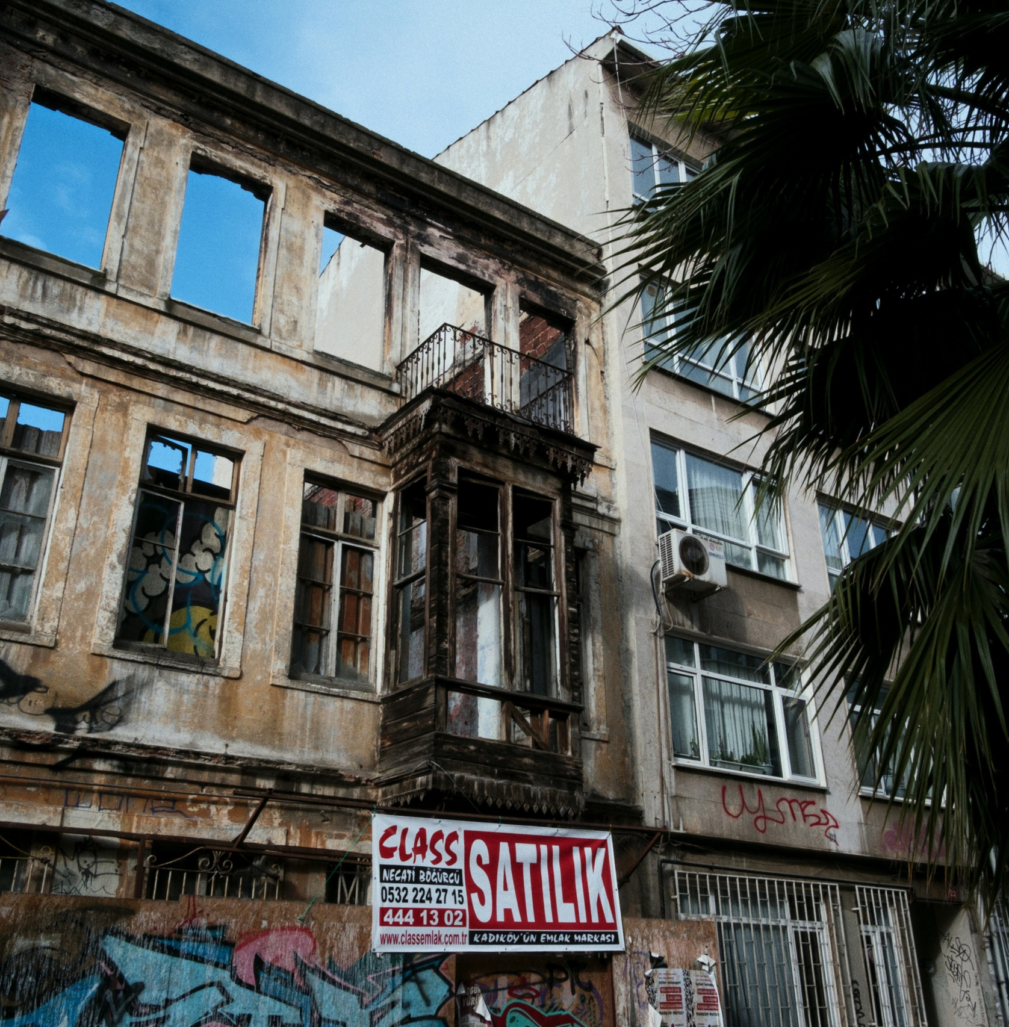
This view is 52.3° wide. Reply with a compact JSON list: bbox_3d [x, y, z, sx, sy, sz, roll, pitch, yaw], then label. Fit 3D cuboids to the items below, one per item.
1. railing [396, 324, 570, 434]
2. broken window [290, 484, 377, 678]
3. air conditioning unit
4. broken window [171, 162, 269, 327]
[{"bbox_3d":[-0.215,-1.246,11.599,1.743,0.867,1.044,16,-29,-32],"label":"railing"},{"bbox_3d":[-1.712,0.703,10.432,0.938,2.142,0.159,16,-29,-32],"label":"broken window"},{"bbox_3d":[2.342,0.606,12.724,0.785,0.570,0.290,14,-28,-29],"label":"air conditioning unit"},{"bbox_3d":[-3.034,-2.869,11.017,0.920,1.876,0.212,16,-29,-32],"label":"broken window"}]

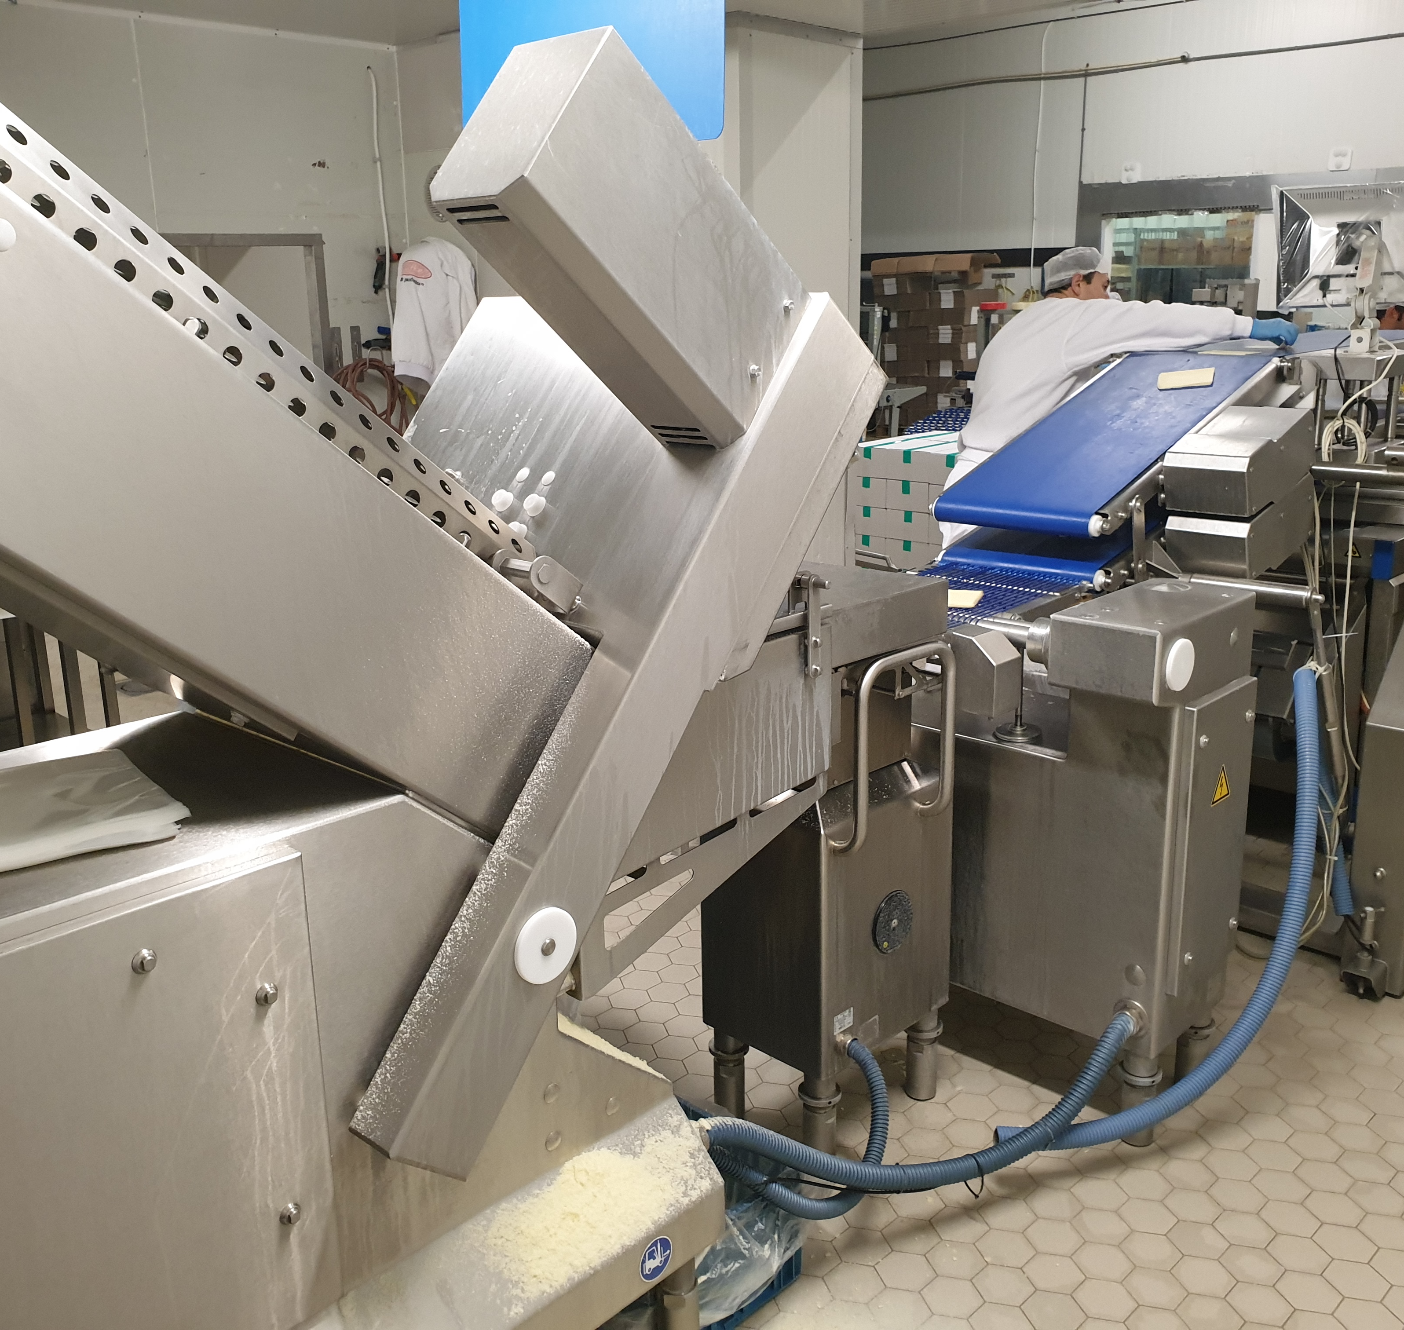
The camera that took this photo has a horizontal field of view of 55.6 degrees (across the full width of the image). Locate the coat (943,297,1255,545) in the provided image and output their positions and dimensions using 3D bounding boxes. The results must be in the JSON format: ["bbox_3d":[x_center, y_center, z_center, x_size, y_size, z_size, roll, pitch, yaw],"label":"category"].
[{"bbox_3d":[1.230,-0.757,4.100,0.950,0.740,0.550,-4,14,-11],"label":"coat"}]

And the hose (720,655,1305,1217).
[{"bbox_3d":[0.766,0.583,2.660,1.774,0.906,0.327,-12,18,-35],"label":"hose"}]

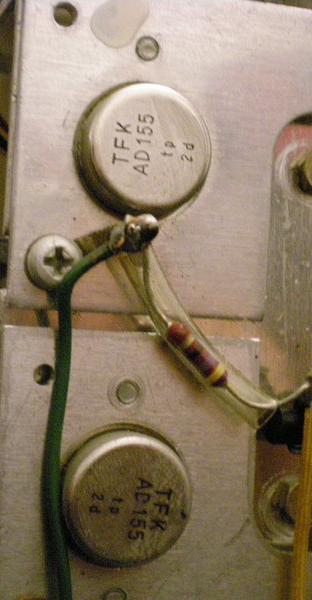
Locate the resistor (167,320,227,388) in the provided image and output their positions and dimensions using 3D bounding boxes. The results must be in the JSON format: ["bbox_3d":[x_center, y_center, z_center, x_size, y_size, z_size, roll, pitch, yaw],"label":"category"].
[{"bbox_3d":[0.005,0.006,0.119,0.003,0.009,0.003,-42,5,0],"label":"resistor"}]

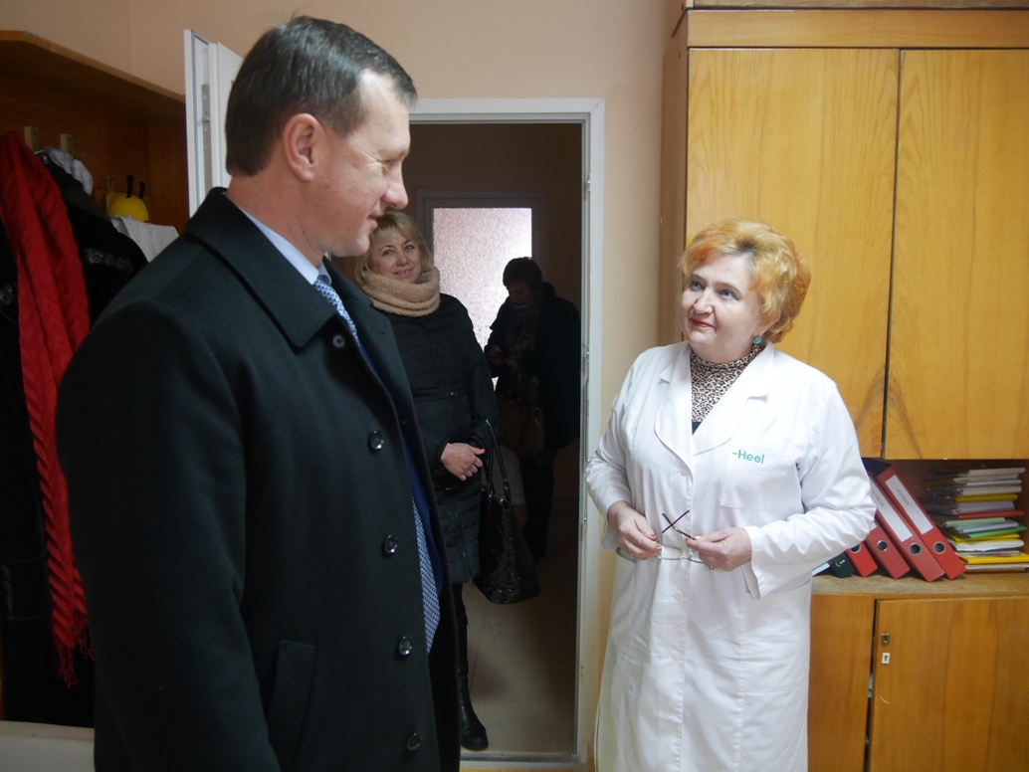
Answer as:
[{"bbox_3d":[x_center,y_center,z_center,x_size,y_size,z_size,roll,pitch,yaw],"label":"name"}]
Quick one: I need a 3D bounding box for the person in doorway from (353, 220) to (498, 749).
[{"bbox_3d":[-0.278,0.298,2.731,0.490,1.712,0.360,-4,7,-35],"label":"person in doorway"}]

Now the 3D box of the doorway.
[{"bbox_3d":[-0.165,0.175,2.513,0.820,2.003,0.120,0,6,0],"label":"doorway"}]

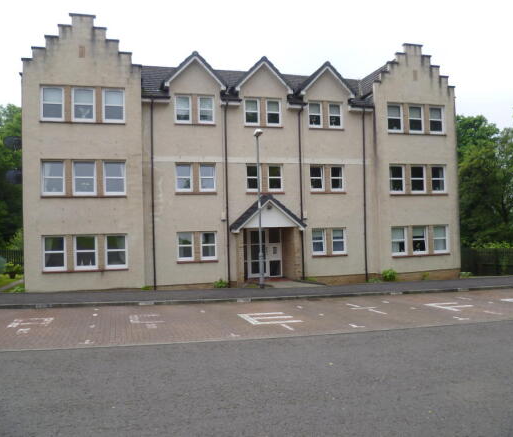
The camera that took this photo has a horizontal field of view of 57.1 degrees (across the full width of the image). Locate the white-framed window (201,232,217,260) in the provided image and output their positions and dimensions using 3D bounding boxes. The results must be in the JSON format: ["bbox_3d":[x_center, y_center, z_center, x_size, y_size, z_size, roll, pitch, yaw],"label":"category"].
[{"bbox_3d":[-1.865,1.078,18.418,0.670,1.080,0.140,-1,-1,-16],"label":"white-framed window"}]

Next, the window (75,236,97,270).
[{"bbox_3d":[-6.232,1.255,17.305,0.790,1.240,0.120,-1,-1,-16],"label":"window"}]

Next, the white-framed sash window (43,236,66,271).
[{"bbox_3d":[-7.207,1.254,16.865,0.800,1.232,0.120,-1,-1,-15],"label":"white-framed sash window"}]

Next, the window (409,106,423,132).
[{"bbox_3d":[7.194,-4.464,21.195,0.790,1.240,0.120,-1,-1,-16],"label":"window"}]

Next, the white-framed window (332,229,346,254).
[{"bbox_3d":[3.511,0.978,20.163,0.657,1.083,0.120,-1,-1,-15],"label":"white-framed window"}]

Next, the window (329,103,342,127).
[{"bbox_3d":[3.348,-4.348,20.054,0.670,1.080,0.140,-1,-1,-16],"label":"window"}]

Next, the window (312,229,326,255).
[{"bbox_3d":[2.623,0.996,19.927,0.657,1.083,0.120,-1,-1,-15],"label":"window"}]

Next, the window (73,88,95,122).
[{"bbox_3d":[-6.207,-4.050,16.903,0.820,1.210,0.140,-1,-1,-16],"label":"window"}]

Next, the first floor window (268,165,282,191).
[{"bbox_3d":[0.794,-1.680,19.732,0.670,1.120,0.120,-1,-1,-16],"label":"first floor window"}]

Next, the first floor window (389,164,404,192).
[{"bbox_3d":[6.077,-1.658,20.346,0.820,1.210,0.140,-1,-1,-16],"label":"first floor window"}]

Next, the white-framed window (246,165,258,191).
[{"bbox_3d":[-0.089,-1.659,19.485,0.670,1.120,0.120,-1,-1,-16],"label":"white-framed window"}]

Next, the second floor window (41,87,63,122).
[{"bbox_3d":[-7.190,-4.022,16.617,0.820,1.210,0.140,-1,-1,-16],"label":"second floor window"}]

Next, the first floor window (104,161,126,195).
[{"bbox_3d":[-5.111,-1.439,17.017,0.762,1.215,0.120,-1,-1,-15],"label":"first floor window"}]

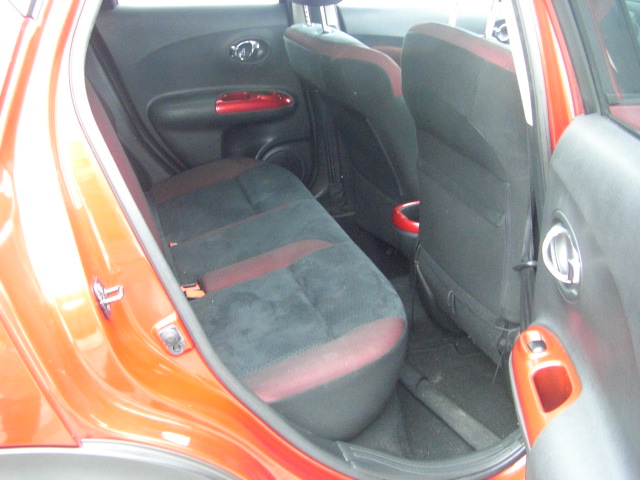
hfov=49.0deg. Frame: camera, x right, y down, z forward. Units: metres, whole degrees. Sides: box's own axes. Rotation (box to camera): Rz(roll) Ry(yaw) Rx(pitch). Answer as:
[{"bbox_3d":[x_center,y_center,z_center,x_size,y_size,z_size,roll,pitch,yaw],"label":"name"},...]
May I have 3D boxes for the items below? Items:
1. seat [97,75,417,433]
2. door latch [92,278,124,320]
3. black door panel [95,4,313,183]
[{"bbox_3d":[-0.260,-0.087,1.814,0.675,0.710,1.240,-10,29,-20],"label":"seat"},{"bbox_3d":[-0.298,0.084,0.990,0.045,0.058,0.036,-10,29,-20],"label":"door latch"},{"bbox_3d":[-0.366,-0.444,2.365,0.735,0.655,0.120,-10,29,-20],"label":"black door panel"}]

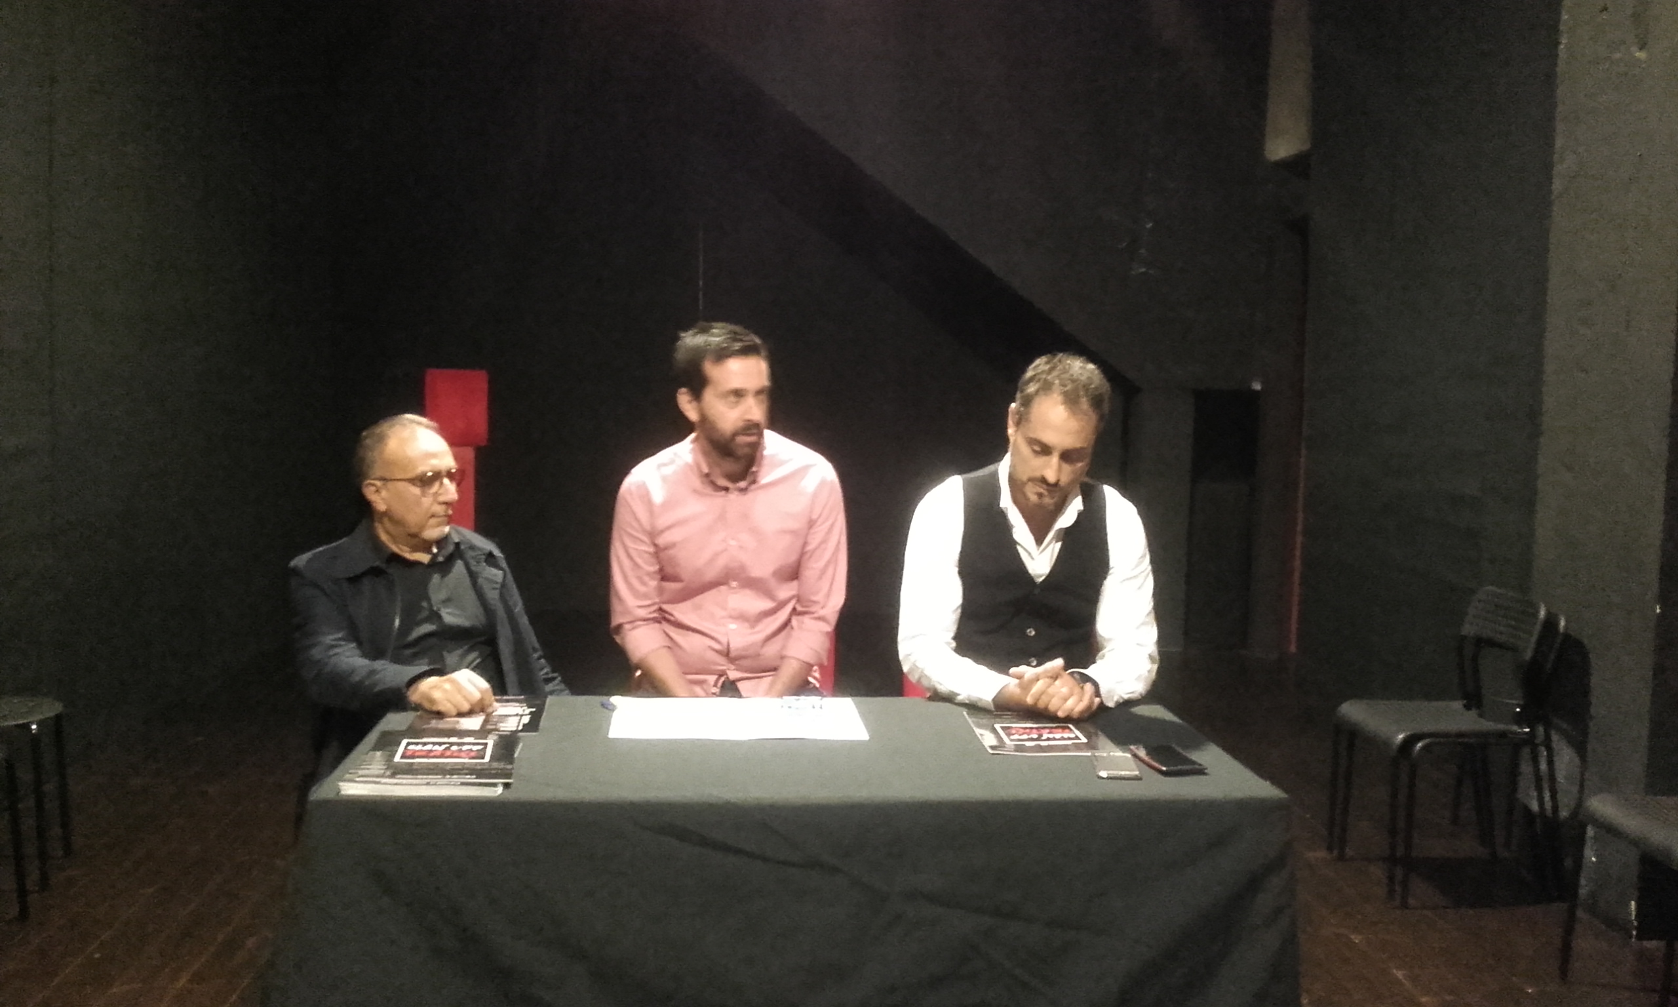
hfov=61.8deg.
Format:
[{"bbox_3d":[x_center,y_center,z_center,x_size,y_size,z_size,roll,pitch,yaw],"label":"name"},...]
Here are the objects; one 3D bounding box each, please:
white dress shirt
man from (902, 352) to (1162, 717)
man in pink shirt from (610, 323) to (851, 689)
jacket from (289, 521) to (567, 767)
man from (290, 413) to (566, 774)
[{"bbox_3d":[0.331,0.183,2.556,0.490,0.500,0.380,2,4,3],"label":"white dress shirt"},{"bbox_3d":[0.325,0.426,2.441,0.500,1.360,0.780,2,4,2],"label":"man"},{"bbox_3d":[-0.209,0.383,2.439,0.470,1.410,0.750,1,4,-4],"label":"man in pink shirt"},{"bbox_3d":[-0.742,0.298,2.465,0.510,0.580,0.440,-2,5,-40],"label":"jacket"},{"bbox_3d":[-0.641,0.467,2.375,0.560,1.230,0.820,-2,5,-40],"label":"man"}]

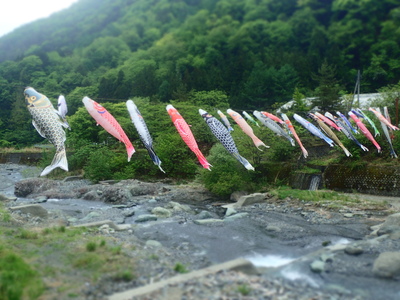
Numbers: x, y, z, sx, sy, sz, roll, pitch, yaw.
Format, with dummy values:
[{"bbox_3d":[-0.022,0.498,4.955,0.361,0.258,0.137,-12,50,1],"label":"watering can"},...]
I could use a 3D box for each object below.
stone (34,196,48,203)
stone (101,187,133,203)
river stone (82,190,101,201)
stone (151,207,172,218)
[{"bbox_3d":[-12.201,3.810,33.800,1.050,0.380,0.720,0,3,0],"label":"stone"},{"bbox_3d":[-6.565,3.499,34.525,2.495,1.271,1.871,0,1,0],"label":"stone"},{"bbox_3d":[-8.599,3.606,34.800,1.300,0.680,1.000,0,3,0],"label":"river stone"},{"bbox_3d":[-2.532,4.111,28.880,1.439,0.798,1.036,0,1,0],"label":"stone"}]

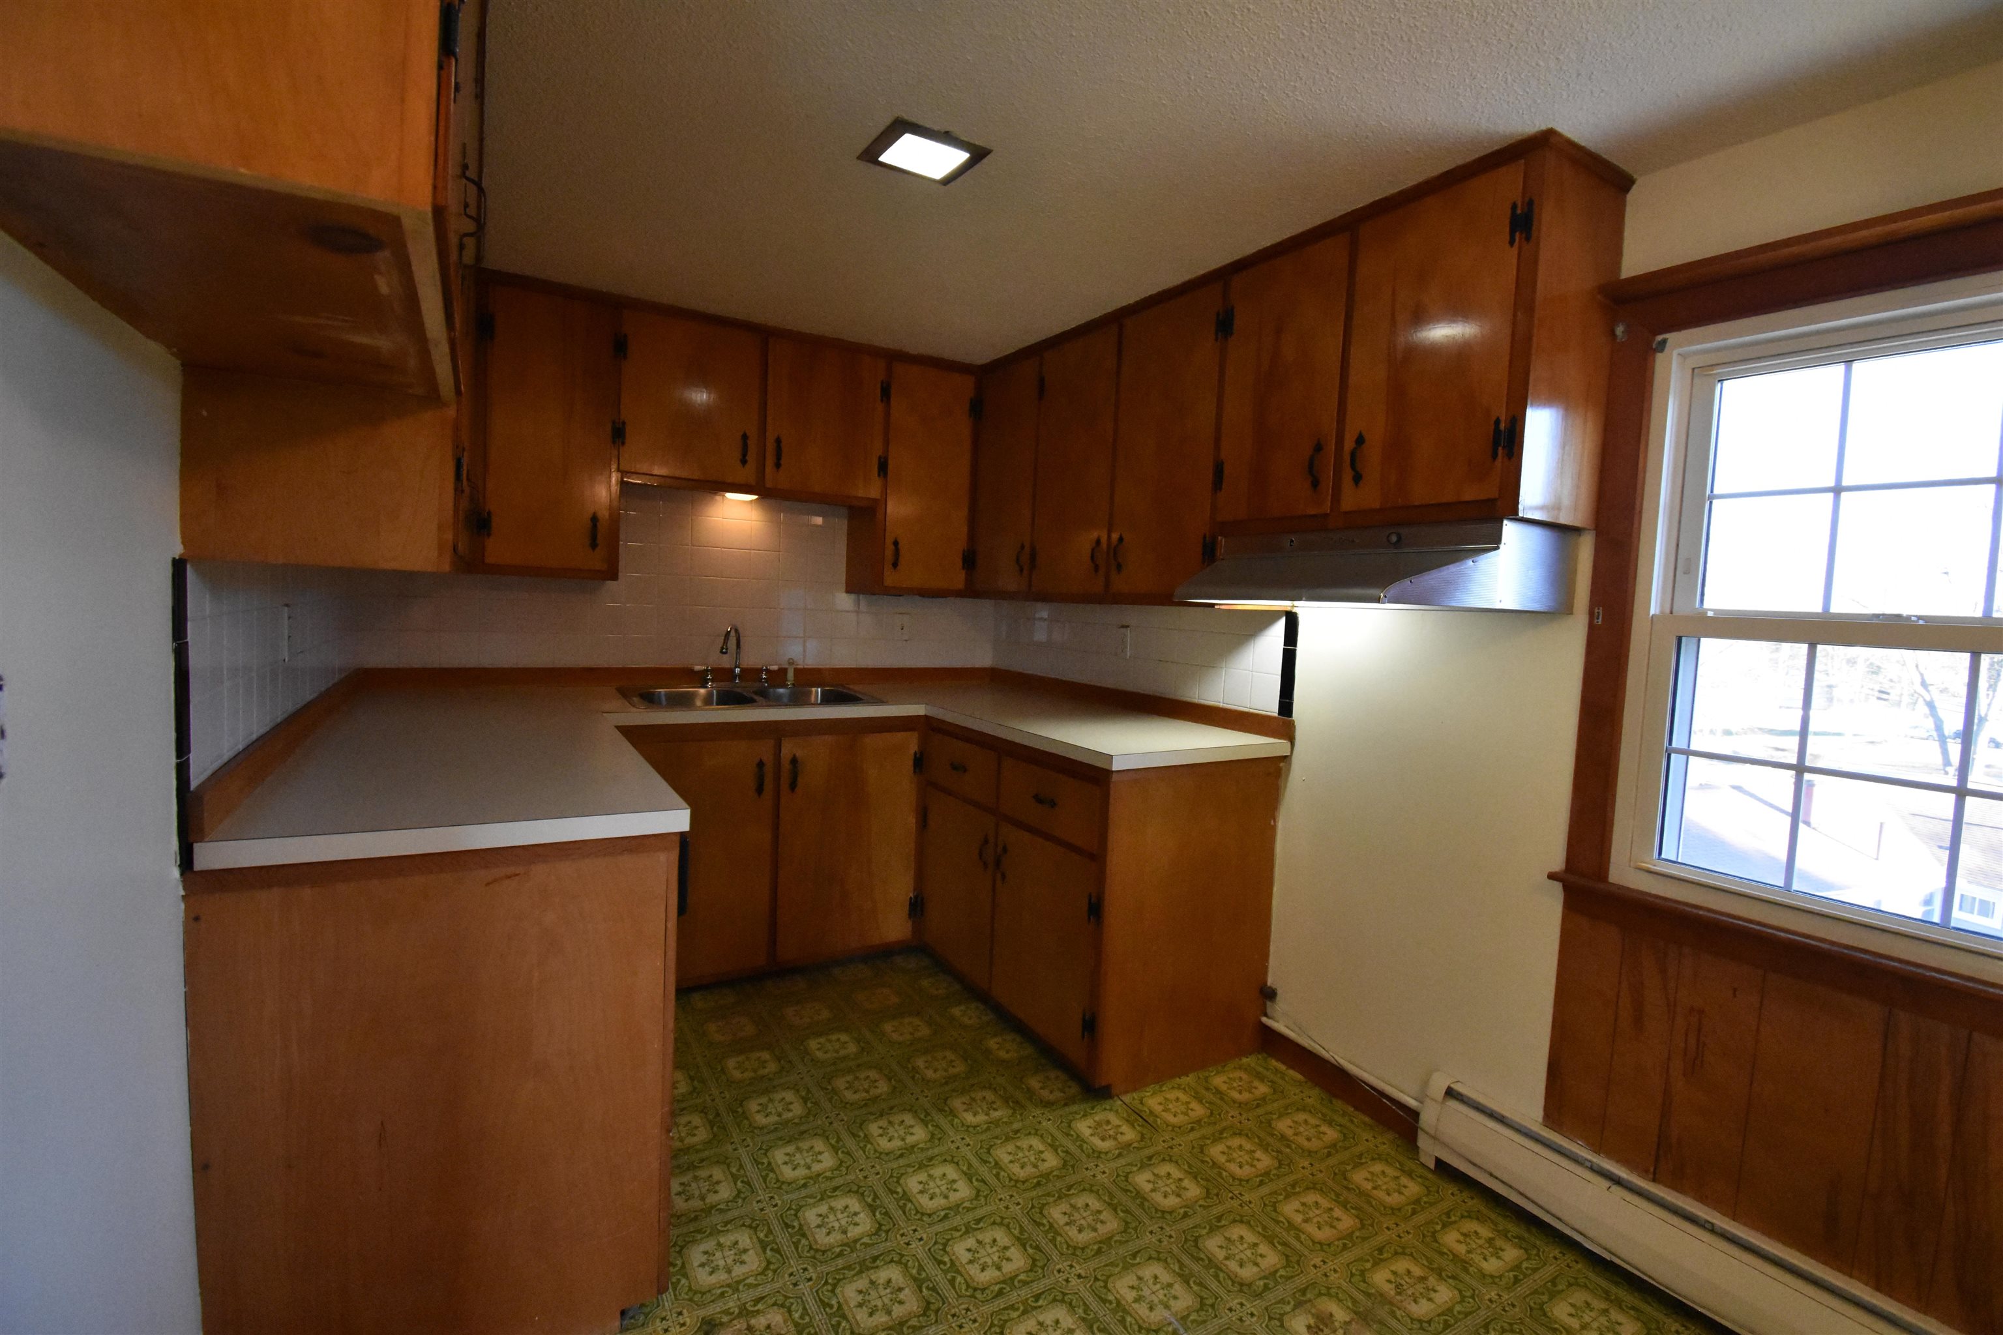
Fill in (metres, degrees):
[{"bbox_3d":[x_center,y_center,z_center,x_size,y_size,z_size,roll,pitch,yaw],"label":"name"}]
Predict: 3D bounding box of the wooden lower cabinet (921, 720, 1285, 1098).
[{"bbox_3d":[0.268,0.654,2.755,0.640,0.888,1.028,0,5,-32],"label":"wooden lower cabinet"}]

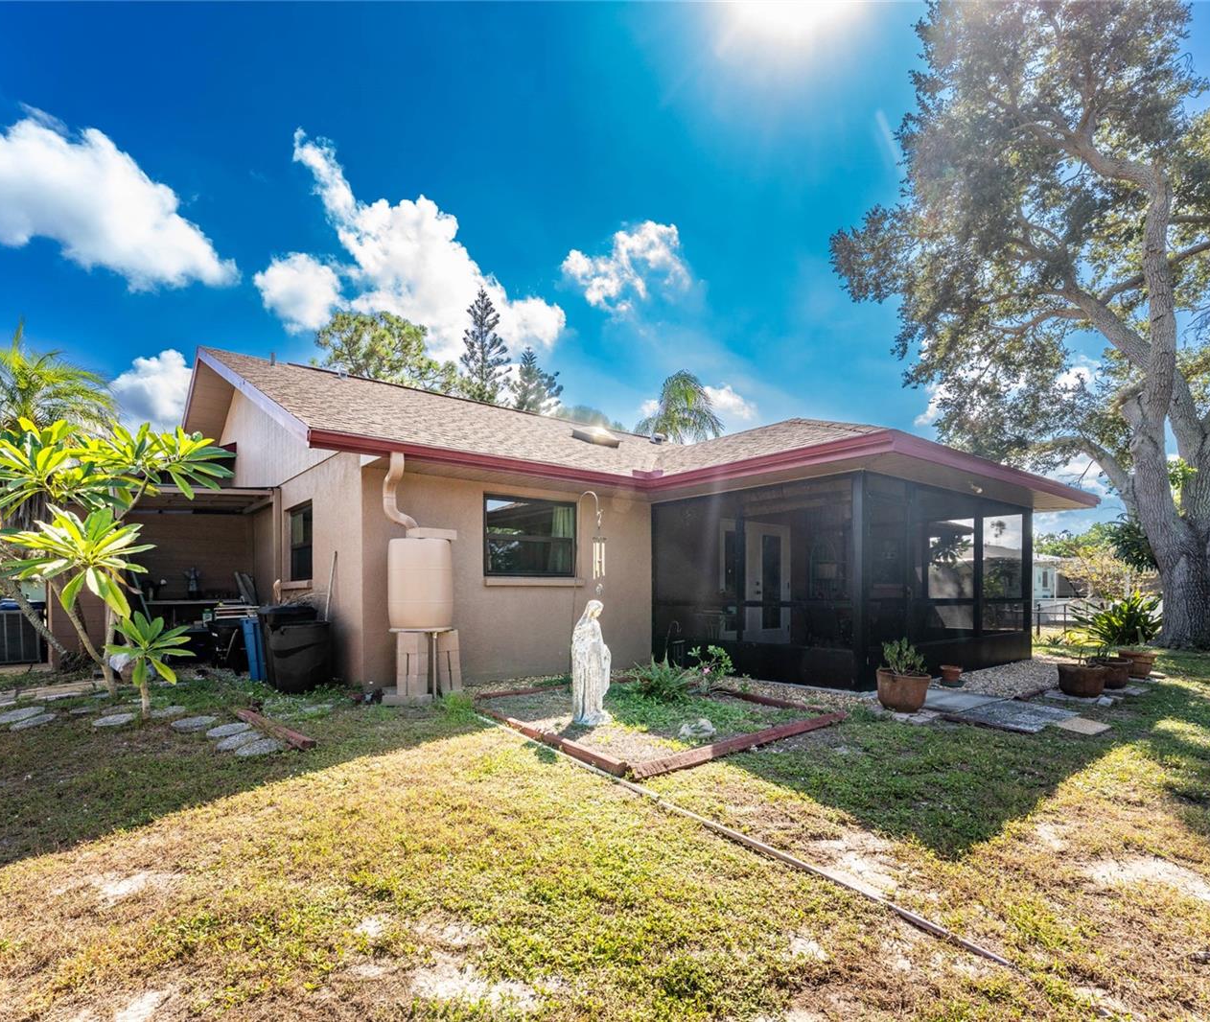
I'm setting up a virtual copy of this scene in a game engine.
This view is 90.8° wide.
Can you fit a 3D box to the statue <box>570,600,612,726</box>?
[{"bbox_3d":[-0.117,1.273,5.050,0.360,1.040,0.300,2,-3,-41],"label":"statue"}]

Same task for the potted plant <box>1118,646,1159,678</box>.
[{"bbox_3d":[6.524,1.880,7.300,0.370,0.320,0.370,-2,-3,41],"label":"potted plant"}]

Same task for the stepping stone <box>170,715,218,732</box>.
[{"bbox_3d":[-3.403,1.760,4.930,0.320,0.050,0.320,5,-8,-36],"label":"stepping stone"}]

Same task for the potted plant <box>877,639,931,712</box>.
[{"bbox_3d":[2.678,1.456,5.330,0.430,0.640,0.430,5,-8,-36],"label":"potted plant"}]

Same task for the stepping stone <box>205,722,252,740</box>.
[{"bbox_3d":[-2.898,1.700,4.600,0.320,0.050,0.320,0,-3,0],"label":"stepping stone"}]

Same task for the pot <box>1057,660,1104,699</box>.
[{"bbox_3d":[4.883,1.737,6.120,0.390,0.310,0.390,5,-8,-36],"label":"pot"}]

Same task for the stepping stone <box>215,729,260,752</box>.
[{"bbox_3d":[-2.749,1.721,4.470,0.320,0.050,0.320,5,-8,-36],"label":"stepping stone"}]

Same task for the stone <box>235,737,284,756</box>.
[{"bbox_3d":[-2.481,1.698,4.280,0.320,0.050,0.320,5,-8,-36],"label":"stone"}]

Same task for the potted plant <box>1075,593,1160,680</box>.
[{"bbox_3d":[6.272,1.532,7.300,0.800,1.020,0.760,-2,-3,41],"label":"potted plant"}]

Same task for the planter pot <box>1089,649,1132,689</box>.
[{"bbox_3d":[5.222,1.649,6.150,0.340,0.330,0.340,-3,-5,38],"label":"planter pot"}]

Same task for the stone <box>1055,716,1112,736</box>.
[{"bbox_3d":[3.904,1.768,4.850,0.360,0.050,0.280,1,-3,-30],"label":"stone"}]

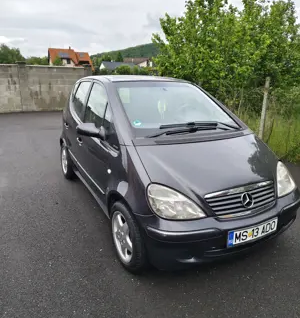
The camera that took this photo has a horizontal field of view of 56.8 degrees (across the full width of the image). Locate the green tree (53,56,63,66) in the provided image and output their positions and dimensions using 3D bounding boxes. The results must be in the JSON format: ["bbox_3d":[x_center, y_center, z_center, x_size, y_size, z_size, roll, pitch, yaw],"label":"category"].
[{"bbox_3d":[-15.643,-14.679,47.381,2.000,5.200,2.000,-3,16,-15],"label":"green tree"}]

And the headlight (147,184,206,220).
[{"bbox_3d":[0.189,0.305,1.969,0.340,0.250,0.280,-7,18,-27],"label":"headlight"}]

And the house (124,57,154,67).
[{"bbox_3d":[-3.125,-24.333,78.275,10.000,7.500,9.000,-1,16,-8],"label":"house"}]

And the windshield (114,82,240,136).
[{"bbox_3d":[0.238,-0.566,2.868,1.300,0.130,0.920,-7,48,-27],"label":"windshield"}]

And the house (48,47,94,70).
[{"bbox_3d":[-17.157,-19.968,60.577,9.800,8.000,8.500,-3,16,-14],"label":"house"}]

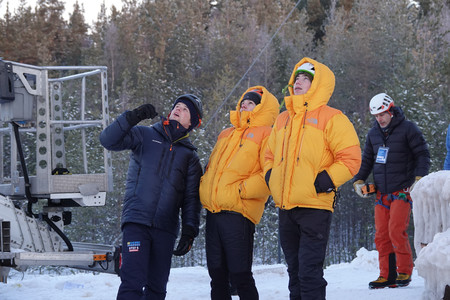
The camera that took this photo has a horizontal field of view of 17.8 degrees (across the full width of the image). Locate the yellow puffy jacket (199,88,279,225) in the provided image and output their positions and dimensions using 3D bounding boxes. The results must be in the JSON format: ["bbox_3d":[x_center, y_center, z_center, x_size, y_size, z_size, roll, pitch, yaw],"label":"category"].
[{"bbox_3d":[0.100,0.031,9.900,0.560,0.920,0.430,0,-10,43],"label":"yellow puffy jacket"}]

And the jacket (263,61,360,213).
[{"bbox_3d":[0.591,-0.098,9.700,0.630,1.020,0.430,1,-4,34],"label":"jacket"}]

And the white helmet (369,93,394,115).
[{"bbox_3d":[1.484,-0.438,13.600,0.220,0.170,0.280,0,20,43],"label":"white helmet"}]

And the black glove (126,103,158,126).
[{"bbox_3d":[-0.536,-0.235,9.400,0.220,0.120,0.120,-20,0,11],"label":"black glove"}]

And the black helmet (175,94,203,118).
[{"bbox_3d":[-0.229,-0.282,9.550,0.215,0.165,0.260,14,-22,40],"label":"black helmet"}]

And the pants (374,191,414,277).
[{"bbox_3d":[1.597,0.781,13.600,0.370,0.920,0.290,0,0,30],"label":"pants"}]

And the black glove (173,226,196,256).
[{"bbox_3d":[-0.264,0.601,9.500,0.115,0.230,0.120,23,-3,24],"label":"black glove"}]

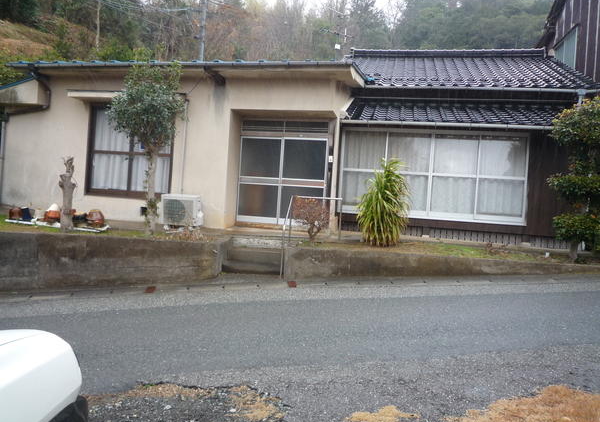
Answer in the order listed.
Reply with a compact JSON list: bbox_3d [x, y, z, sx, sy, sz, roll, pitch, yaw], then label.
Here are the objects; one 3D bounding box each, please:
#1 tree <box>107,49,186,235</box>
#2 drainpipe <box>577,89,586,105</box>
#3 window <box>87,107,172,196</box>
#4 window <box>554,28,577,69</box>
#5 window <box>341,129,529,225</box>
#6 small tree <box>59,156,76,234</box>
[{"bbox_3d":[-2.507,-1.106,7.100,1.261,2.982,1.200,4,0,10],"label":"tree"},{"bbox_3d":[5.587,-2.253,8.600,0.170,0.380,0.150,4,0,10],"label":"drainpipe"},{"bbox_3d":[-3.503,-1.209,8.921,1.895,1.888,0.120,4,0,10],"label":"window"},{"bbox_3d":[8.290,-4.736,13.608,0.100,1.400,1.680,4,0,10],"label":"window"},{"bbox_3d":[2.603,-0.716,8.605,3.593,1.740,0.120,4,0,10],"label":"window"},{"bbox_3d":[-3.534,-0.251,6.600,0.220,1.158,0.240,4,0,10],"label":"small tree"}]

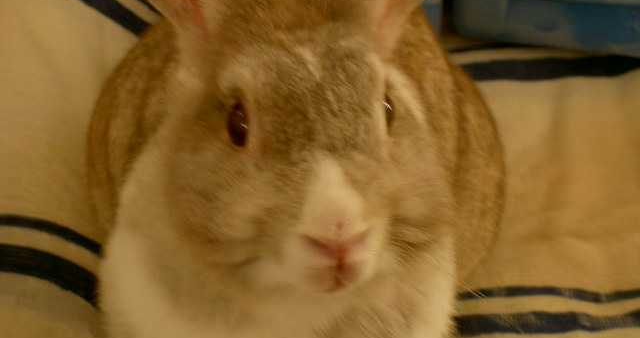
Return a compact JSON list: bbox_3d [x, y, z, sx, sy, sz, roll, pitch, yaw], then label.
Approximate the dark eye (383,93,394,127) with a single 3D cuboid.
[{"bbox_3d":[0.024,-0.021,0.755,0.006,0.013,0.012,3,22,22],"label":"dark eye"}]

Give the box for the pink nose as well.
[{"bbox_3d":[0.005,0.025,0.725,0.021,0.011,0.010,1,30,-9],"label":"pink nose"}]

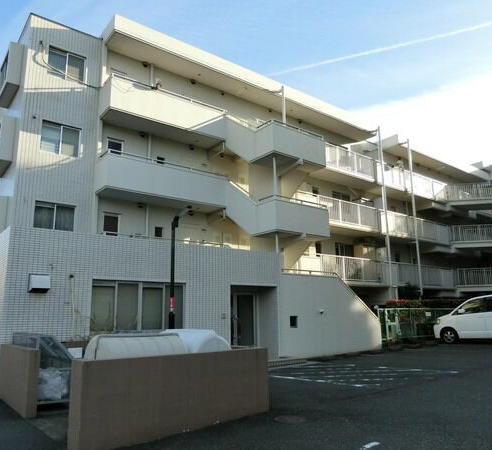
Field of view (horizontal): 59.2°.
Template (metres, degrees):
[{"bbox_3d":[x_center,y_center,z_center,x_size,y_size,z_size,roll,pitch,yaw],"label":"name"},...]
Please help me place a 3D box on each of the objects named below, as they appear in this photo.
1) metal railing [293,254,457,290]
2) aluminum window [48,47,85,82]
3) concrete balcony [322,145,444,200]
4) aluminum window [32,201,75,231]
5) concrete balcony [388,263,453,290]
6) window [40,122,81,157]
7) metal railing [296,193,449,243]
[{"bbox_3d":[7.189,2.433,21.753,13.600,1.120,0.080,9,-15,-37],"label":"metal railing"},{"bbox_3d":[-5.980,-5.334,14.495,1.230,0.950,0.120,9,-15,-37],"label":"aluminum window"},{"bbox_3d":[7.120,-2.535,23.603,12.500,1.310,1.320,9,-15,-37],"label":"concrete balcony"},{"bbox_3d":[-6.275,-0.264,14.227,1.257,0.882,0.103,8,-15,-37],"label":"aluminum window"},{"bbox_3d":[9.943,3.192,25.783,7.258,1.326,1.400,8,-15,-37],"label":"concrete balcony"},{"bbox_3d":[-6.311,-2.896,14.781,1.272,1.073,0.103,8,-15,-37],"label":"window"},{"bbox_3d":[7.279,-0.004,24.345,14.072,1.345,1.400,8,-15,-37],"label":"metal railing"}]

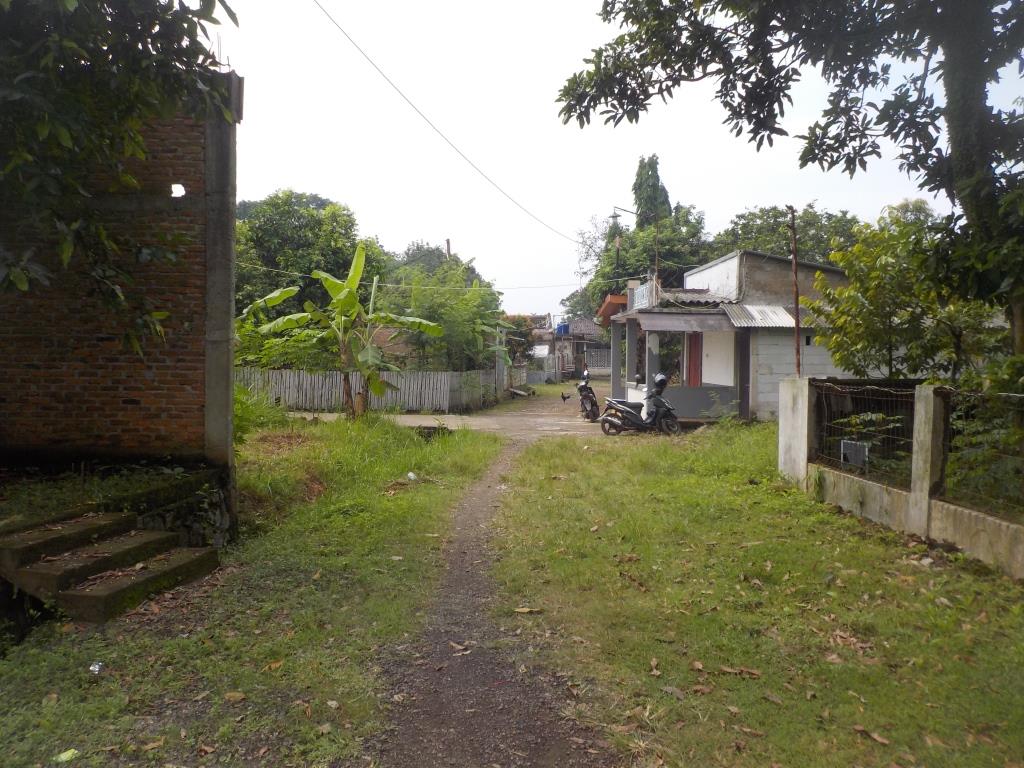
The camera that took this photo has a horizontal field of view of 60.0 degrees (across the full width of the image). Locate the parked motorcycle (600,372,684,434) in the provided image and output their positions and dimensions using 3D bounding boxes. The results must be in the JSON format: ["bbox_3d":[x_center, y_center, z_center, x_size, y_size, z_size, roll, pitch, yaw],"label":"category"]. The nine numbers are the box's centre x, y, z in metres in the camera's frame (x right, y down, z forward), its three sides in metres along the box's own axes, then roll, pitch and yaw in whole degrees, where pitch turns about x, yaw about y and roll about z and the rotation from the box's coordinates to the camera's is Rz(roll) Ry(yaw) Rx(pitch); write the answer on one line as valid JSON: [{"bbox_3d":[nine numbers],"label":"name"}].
[{"bbox_3d":[2.805,0.446,19.300,1.850,1.300,0.700,0,1,-3],"label":"parked motorcycle"}]

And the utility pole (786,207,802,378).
[{"bbox_3d":[3.796,-0.538,11.800,0.130,3.700,0.120,-3,1,0],"label":"utility pole"}]

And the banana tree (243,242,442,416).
[{"bbox_3d":[-4.450,-1.405,23.300,5.200,4.650,4.200,0,1,0],"label":"banana tree"}]

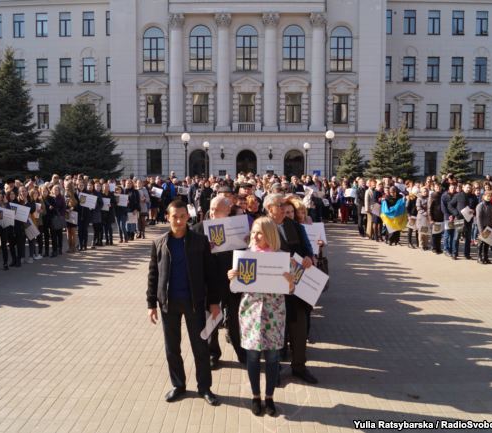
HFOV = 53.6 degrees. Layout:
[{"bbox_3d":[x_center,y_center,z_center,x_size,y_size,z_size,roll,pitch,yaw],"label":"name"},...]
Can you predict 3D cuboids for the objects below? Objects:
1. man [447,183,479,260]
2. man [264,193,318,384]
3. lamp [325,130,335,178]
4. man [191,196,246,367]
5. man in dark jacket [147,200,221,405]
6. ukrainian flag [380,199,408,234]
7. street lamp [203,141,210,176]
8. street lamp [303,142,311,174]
[{"bbox_3d":[5.266,0.107,11.720,0.660,1.800,0.420,0,5,-6],"label":"man"},{"bbox_3d":[0.417,0.672,4.673,0.560,1.798,0.460,-2,5,-27],"label":"man"},{"bbox_3d":[4.155,-2.132,24.173,0.420,4.220,0.420,0,5,0],"label":"lamp"},{"bbox_3d":[-0.266,0.669,4.995,0.560,1.748,0.420,0,5,3],"label":"man"},{"bbox_3d":[-0.533,0.729,4.239,0.620,1.750,0.380,0,5,-3],"label":"man in dark jacket"},{"bbox_3d":[4.212,0.000,13.914,0.783,1.028,0.300,2,5,20],"label":"ukrainian flag"},{"bbox_3d":[-2.641,-2.875,32.675,0.420,4.269,0.420,0,5,0],"label":"street lamp"},{"bbox_3d":[4.075,-2.831,32.673,0.420,4.222,0.420,0,5,0],"label":"street lamp"}]

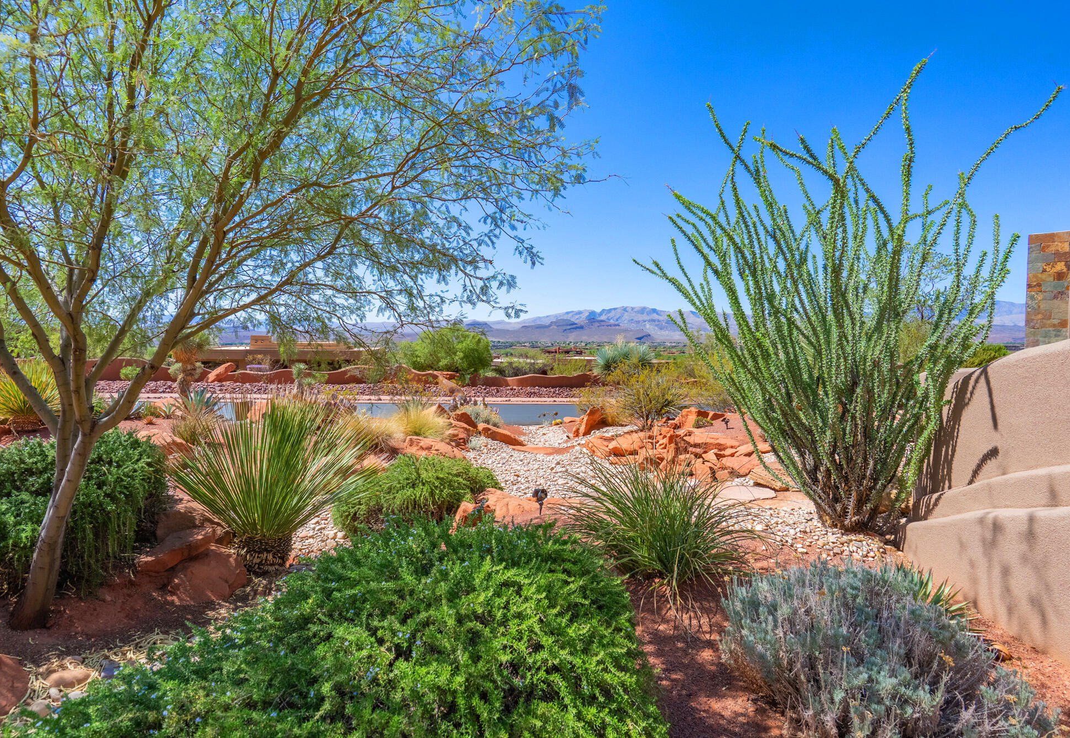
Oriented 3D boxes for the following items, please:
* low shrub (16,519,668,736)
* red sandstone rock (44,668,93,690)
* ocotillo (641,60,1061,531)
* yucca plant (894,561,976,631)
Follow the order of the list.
[{"bbox_3d":[-0.746,1.068,2.300,2.350,0.620,1.850,0,3,0],"label":"low shrub"},{"bbox_3d":[-2.015,1.338,2.120,0.200,0.090,0.140,0,3,0],"label":"red sandstone rock"},{"bbox_3d":[2.513,-0.650,4.350,3.000,3.950,2.800,0,3,0],"label":"ocotillo"},{"bbox_3d":[2.193,1.267,2.750,0.460,0.340,0.450,0,3,0],"label":"yucca plant"}]

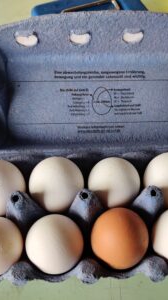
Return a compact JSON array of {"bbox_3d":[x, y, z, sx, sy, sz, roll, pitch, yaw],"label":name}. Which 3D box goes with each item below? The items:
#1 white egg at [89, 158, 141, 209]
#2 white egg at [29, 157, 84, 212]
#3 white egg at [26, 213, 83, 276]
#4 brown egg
[{"bbox_3d":[0.025,0.028,0.263,0.043,0.055,0.043,-3,59,0],"label":"white egg"},{"bbox_3d":[-0.023,0.029,0.263,0.044,0.056,0.044,-3,59,0],"label":"white egg"},{"bbox_3d":[-0.022,0.071,0.238,0.043,0.056,0.043,-3,59,0],"label":"white egg"},{"bbox_3d":[0.027,0.068,0.239,0.044,0.056,0.044,-3,59,0],"label":"brown egg"}]

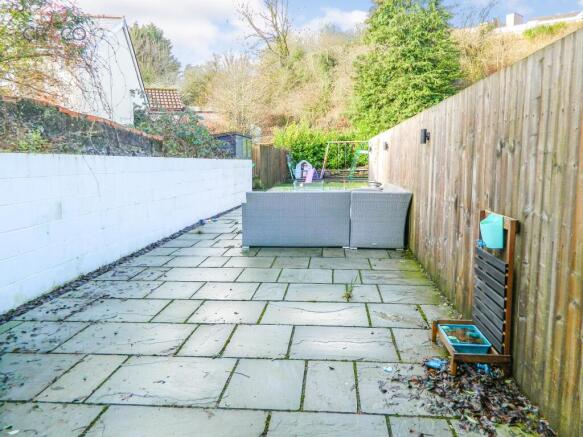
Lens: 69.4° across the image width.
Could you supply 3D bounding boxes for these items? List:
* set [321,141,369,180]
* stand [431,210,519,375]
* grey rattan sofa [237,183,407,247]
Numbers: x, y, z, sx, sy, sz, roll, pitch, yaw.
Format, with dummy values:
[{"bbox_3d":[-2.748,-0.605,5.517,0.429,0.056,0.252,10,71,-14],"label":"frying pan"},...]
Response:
[{"bbox_3d":[2.906,-2.895,21.035,2.900,1.900,1.400,0,8,5],"label":"set"},{"bbox_3d":[1.210,0.470,2.847,0.370,0.985,0.515,0,8,5],"label":"stand"},{"bbox_3d":[0.599,-0.098,7.362,2.530,0.840,2.150,0,8,5],"label":"grey rattan sofa"}]

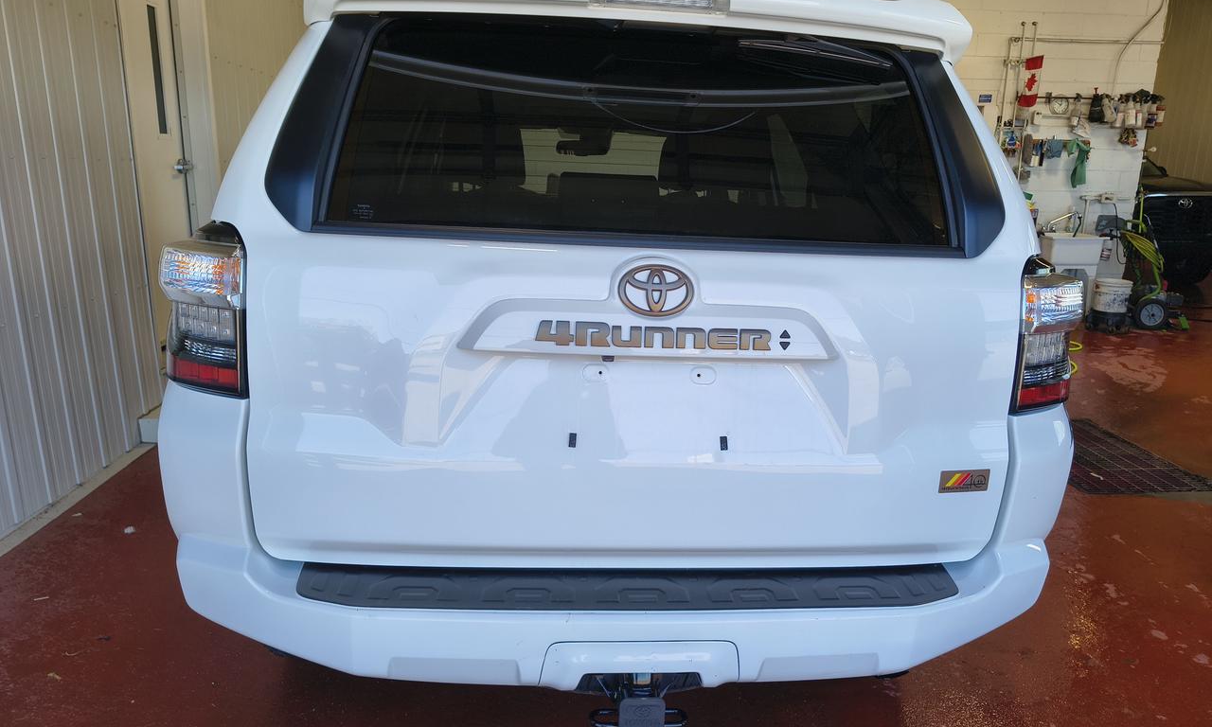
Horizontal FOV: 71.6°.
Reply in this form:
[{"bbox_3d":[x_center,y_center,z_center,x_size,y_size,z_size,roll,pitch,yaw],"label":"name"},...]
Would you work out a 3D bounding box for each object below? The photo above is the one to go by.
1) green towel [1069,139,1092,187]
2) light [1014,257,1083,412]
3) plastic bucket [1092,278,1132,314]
[{"bbox_3d":[4.512,-1.912,8.040,0.240,0.462,0.080,0,14,-3],"label":"green towel"},{"bbox_3d":[0.908,-0.074,1.791,0.190,0.335,0.260,1,14,-6],"label":"light"},{"bbox_3d":[4.690,-0.595,7.790,0.300,0.330,0.300,1,14,0],"label":"plastic bucket"}]

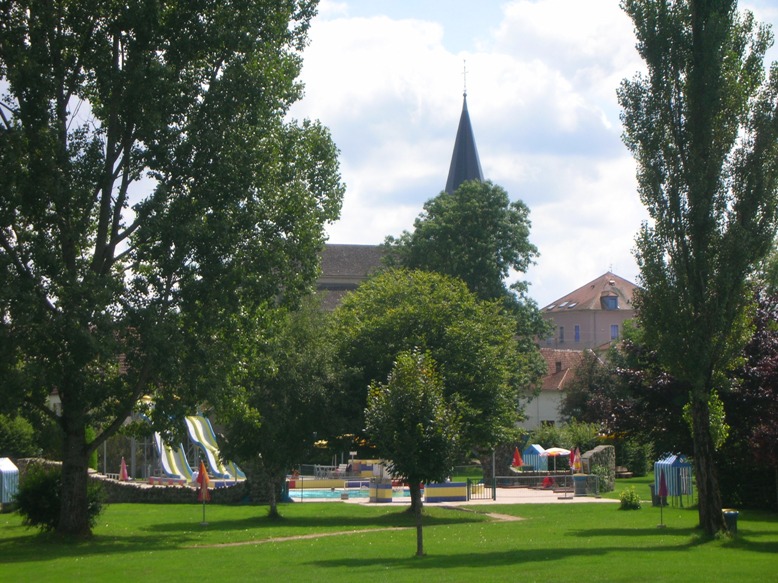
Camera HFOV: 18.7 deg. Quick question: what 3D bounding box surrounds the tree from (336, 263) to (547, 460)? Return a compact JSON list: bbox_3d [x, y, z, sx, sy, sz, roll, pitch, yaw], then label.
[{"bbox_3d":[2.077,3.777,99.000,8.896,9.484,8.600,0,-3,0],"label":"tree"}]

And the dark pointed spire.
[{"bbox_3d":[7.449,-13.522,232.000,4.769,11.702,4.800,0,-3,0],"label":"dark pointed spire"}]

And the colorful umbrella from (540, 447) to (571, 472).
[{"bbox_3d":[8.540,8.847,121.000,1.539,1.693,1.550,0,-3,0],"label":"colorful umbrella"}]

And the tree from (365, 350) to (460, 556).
[{"bbox_3d":[0.687,4.738,69.000,2.691,6.025,2.700,0,-3,0],"label":"tree"}]

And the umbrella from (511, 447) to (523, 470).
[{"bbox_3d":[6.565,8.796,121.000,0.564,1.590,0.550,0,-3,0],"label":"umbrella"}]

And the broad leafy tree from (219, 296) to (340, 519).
[{"bbox_3d":[-4.270,4.524,92.000,4.758,8.657,4.700,0,-3,0],"label":"broad leafy tree"}]

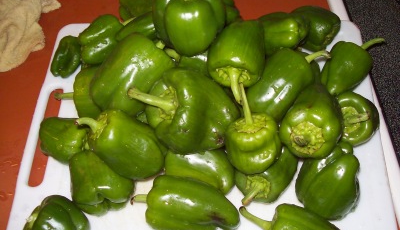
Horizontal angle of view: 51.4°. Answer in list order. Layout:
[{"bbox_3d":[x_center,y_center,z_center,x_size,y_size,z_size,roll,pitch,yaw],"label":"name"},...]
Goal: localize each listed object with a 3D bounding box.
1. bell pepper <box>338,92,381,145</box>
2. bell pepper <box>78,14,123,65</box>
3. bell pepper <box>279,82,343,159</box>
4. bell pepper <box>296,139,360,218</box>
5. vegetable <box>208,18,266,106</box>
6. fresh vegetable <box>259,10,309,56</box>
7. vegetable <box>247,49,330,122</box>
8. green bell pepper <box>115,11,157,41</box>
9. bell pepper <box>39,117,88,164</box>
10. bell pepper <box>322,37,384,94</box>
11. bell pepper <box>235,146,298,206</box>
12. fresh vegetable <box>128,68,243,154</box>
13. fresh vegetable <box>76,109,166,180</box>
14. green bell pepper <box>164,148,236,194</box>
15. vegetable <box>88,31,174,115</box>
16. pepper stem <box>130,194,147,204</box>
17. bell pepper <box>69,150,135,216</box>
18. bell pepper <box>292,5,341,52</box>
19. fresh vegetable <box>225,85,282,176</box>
[{"bbox_3d":[0.199,0.004,0.528,0.060,0.078,0.058,0,90,30],"label":"bell pepper"},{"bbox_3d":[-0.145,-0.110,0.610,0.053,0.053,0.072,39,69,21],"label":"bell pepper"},{"bbox_3d":[0.135,0.007,0.498,0.068,0.068,0.092,7,37,6],"label":"bell pepper"},{"bbox_3d":[0.153,0.079,0.500,0.068,0.070,0.086,35,98,19],"label":"bell pepper"},{"bbox_3d":[0.045,-0.062,0.506,0.069,0.069,0.119,-3,51,0],"label":"vegetable"},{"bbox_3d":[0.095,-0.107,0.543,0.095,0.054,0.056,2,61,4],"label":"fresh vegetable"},{"bbox_3d":[0.106,-0.035,0.506,0.064,0.064,0.108,41,81,21],"label":"vegetable"},{"bbox_3d":[-0.080,-0.115,0.575,0.083,0.054,0.054,-42,68,-12],"label":"green bell pepper"},{"bbox_3d":[-0.158,0.033,0.497,0.071,0.051,0.051,16,63,12],"label":"bell pepper"},{"bbox_3d":[0.195,-0.070,0.527,0.054,0.051,0.099,39,75,21],"label":"bell pepper"},{"bbox_3d":[0.080,0.068,0.492,0.057,0.057,0.085,26,63,15],"label":"bell pepper"},{"bbox_3d":[-0.022,-0.009,0.482,0.138,0.095,0.095,11,54,-33],"label":"fresh vegetable"},{"bbox_3d":[-0.094,0.031,0.500,0.110,0.068,0.068,37,64,-15],"label":"fresh vegetable"},{"bbox_3d":[-0.006,0.061,0.474,0.094,0.057,0.060,20,64,13],"label":"green bell pepper"},{"bbox_3d":[-0.073,-0.052,0.480,0.114,0.070,0.076,-44,67,-6],"label":"vegetable"},{"bbox_3d":[-0.071,0.097,0.481,0.020,0.009,0.009,-14,62,-6],"label":"pepper stem"},{"bbox_3d":[-0.113,0.070,0.468,0.066,0.060,0.086,-19,77,-7],"label":"bell pepper"},{"bbox_3d":[0.172,-0.126,0.615,0.072,0.058,0.058,43,70,13],"label":"bell pepper"},{"bbox_3d":[0.060,0.018,0.466,0.062,0.098,0.062,-7,44,4],"label":"fresh vegetable"}]

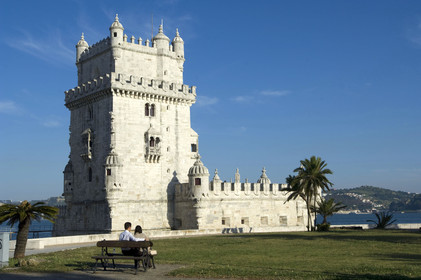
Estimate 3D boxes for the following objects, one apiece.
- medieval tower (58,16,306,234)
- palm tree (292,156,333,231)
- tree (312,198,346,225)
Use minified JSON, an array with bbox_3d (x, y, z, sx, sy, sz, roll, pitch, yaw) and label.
[{"bbox_3d":[-2.088,-0.001,85.759,37.080,29.660,21.840,5,-9,-38],"label":"medieval tower"},{"bbox_3d":[8.005,4.194,43.811,3.120,5.830,3.120,0,-7,0],"label":"palm tree"},{"bbox_3d":[9.358,5.815,44.110,2.680,2.420,2.680,0,-7,0],"label":"tree"}]

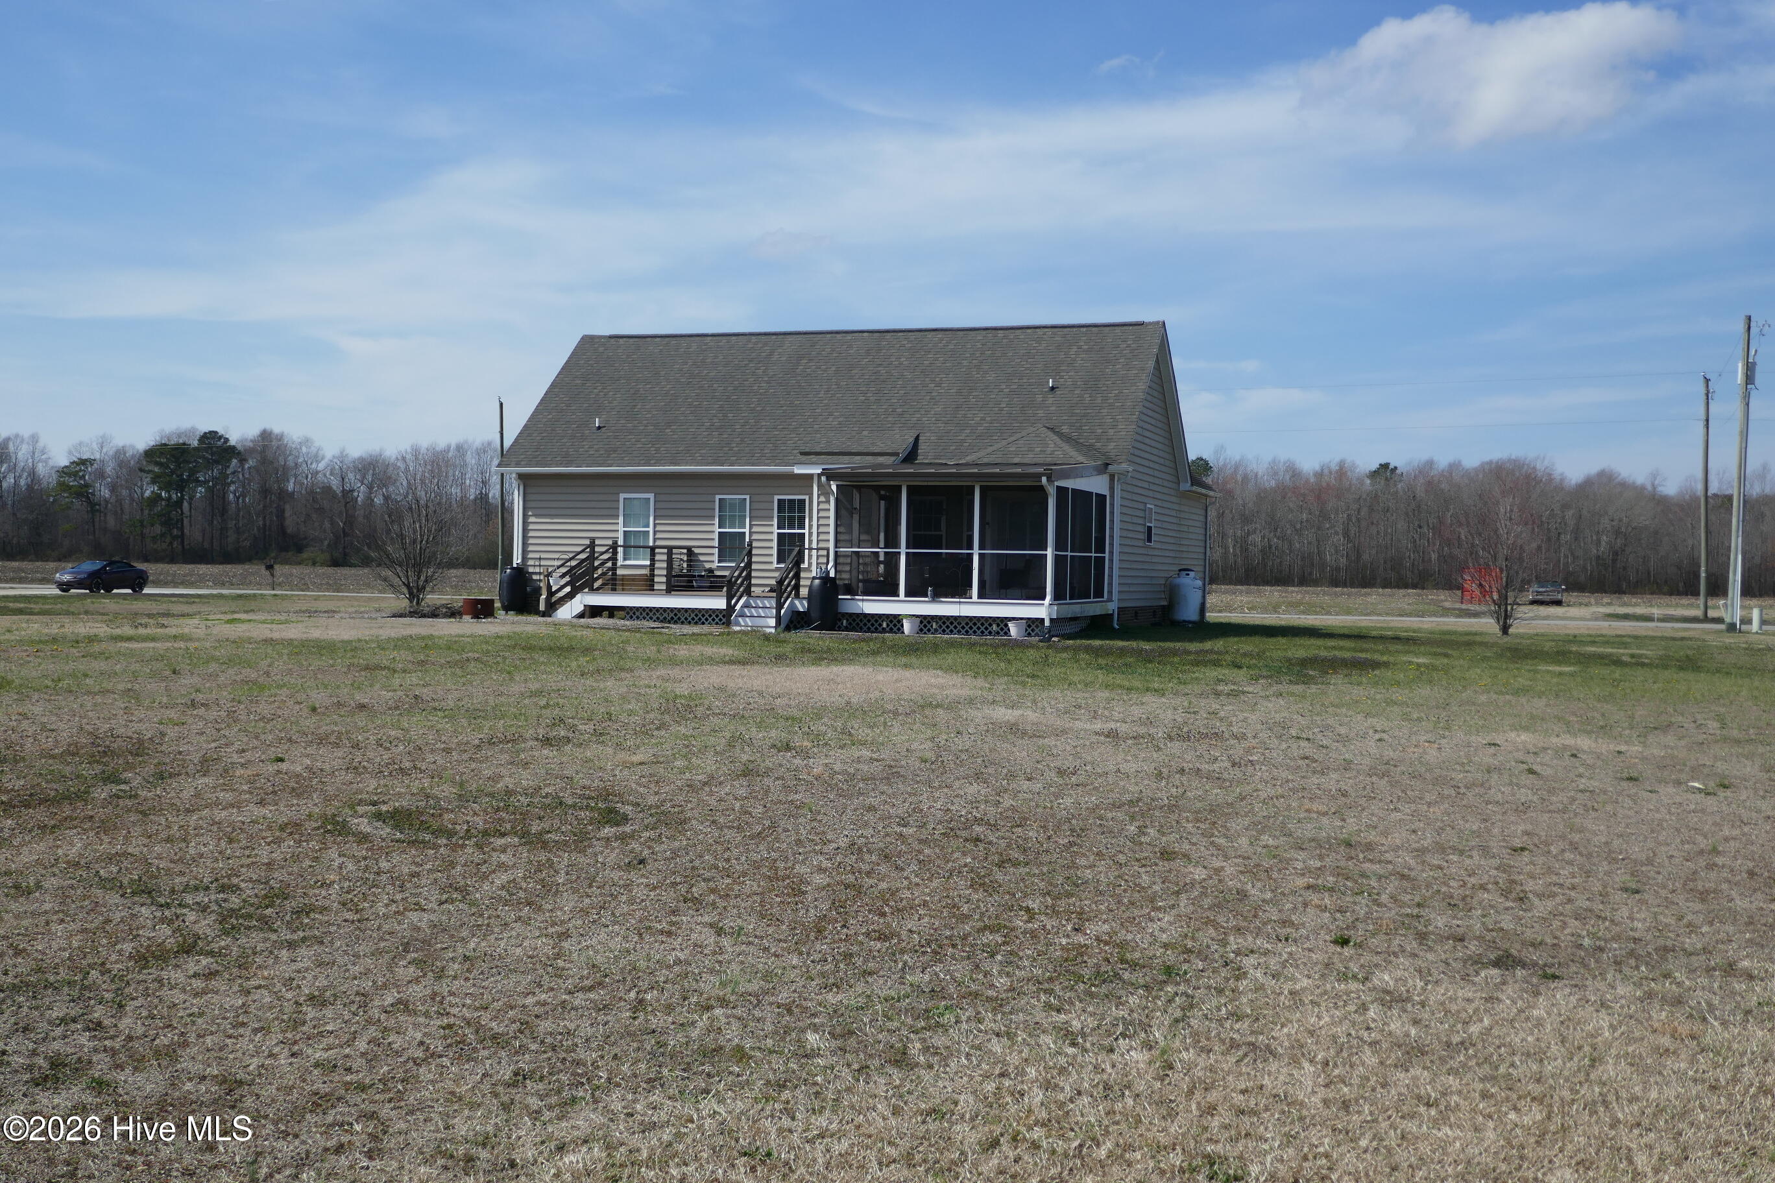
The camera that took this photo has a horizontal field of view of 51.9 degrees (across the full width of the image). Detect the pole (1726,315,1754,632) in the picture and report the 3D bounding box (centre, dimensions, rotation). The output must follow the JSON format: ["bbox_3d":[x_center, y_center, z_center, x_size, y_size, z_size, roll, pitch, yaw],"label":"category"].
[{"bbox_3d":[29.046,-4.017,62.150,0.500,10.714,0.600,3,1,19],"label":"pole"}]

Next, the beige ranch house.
[{"bbox_3d":[-0.857,-2.659,40.311,13.900,6.400,14.800,1,1,19],"label":"beige ranch house"}]

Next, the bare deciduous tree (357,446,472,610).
[{"bbox_3d":[-11.596,-1.559,44.800,2.800,4.037,2.800,1,1,19],"label":"bare deciduous tree"}]

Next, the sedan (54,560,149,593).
[{"bbox_3d":[-35.423,-0.645,82.291,1.840,1.440,4.690,1,1,18],"label":"sedan"}]

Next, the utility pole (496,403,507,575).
[{"bbox_3d":[-20.707,-5.031,97.566,0.280,10.377,0.280,1,1,19],"label":"utility pole"}]

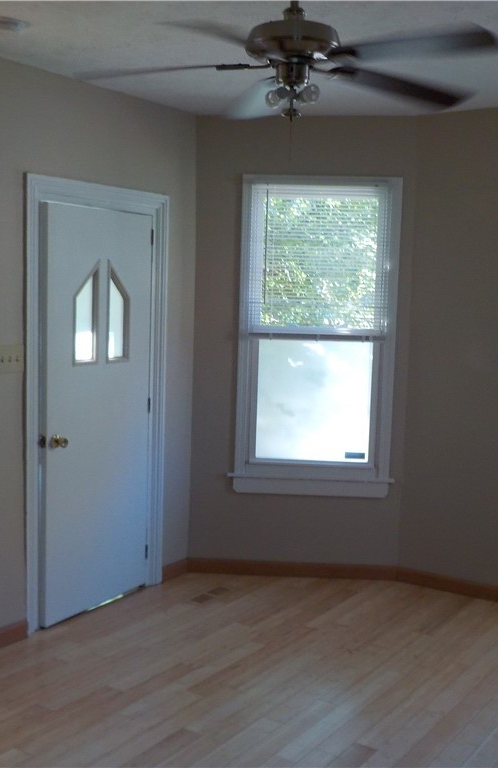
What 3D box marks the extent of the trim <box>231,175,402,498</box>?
[{"bbox_3d":[0.379,-0.255,5.035,0.943,1.799,0.110,2,6,4],"label":"trim"}]

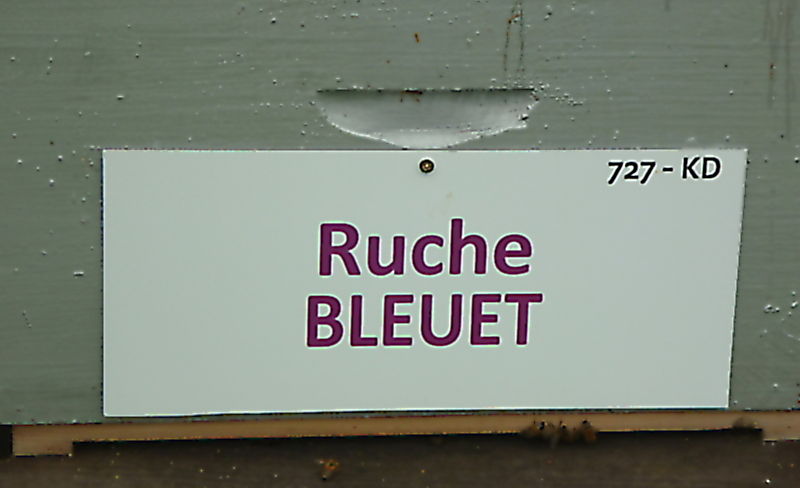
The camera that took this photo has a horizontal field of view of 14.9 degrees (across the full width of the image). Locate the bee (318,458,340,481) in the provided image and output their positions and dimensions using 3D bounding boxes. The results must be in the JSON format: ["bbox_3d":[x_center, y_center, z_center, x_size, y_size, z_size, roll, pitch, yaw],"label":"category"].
[{"bbox_3d":[-0.033,0.106,1.425,0.008,0.005,0.013,9,21,19],"label":"bee"}]

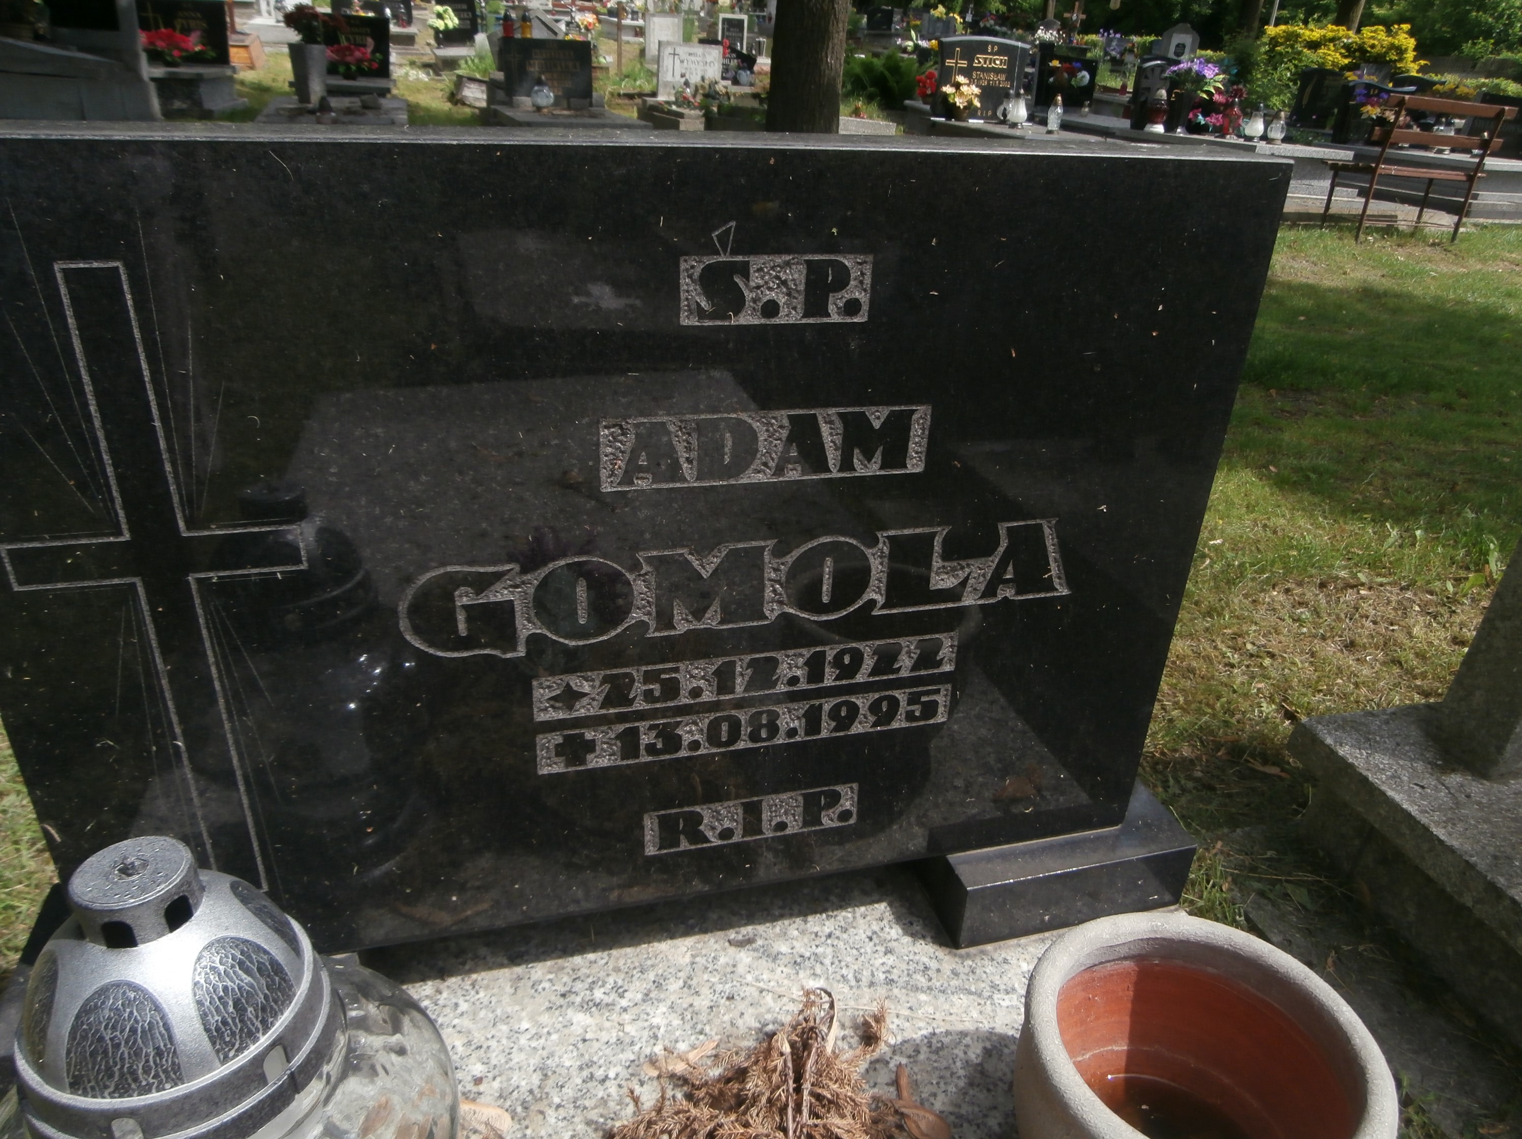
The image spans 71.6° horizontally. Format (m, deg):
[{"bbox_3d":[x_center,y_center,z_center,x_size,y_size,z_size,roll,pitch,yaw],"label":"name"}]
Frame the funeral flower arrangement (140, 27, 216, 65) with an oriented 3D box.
[{"bbox_3d":[-4.438,-3.980,8.029,0.527,0.259,0.316,-1,27,-10],"label":"funeral flower arrangement"}]

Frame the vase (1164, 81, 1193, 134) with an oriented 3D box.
[{"bbox_3d":[3.473,-3.845,8.786,0.150,0.369,0.150,4,27,0],"label":"vase"}]

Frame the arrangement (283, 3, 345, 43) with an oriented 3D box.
[{"bbox_3d":[-3.267,-4.009,7.729,0.410,0.257,0.348,-3,28,-15],"label":"arrangement"}]

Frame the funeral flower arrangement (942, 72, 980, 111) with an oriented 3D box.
[{"bbox_3d":[1.643,-3.944,8.709,0.300,0.291,0.255,7,27,5],"label":"funeral flower arrangement"}]

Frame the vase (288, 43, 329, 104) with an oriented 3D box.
[{"bbox_3d":[-3.362,-3.690,7.847,0.211,0.415,0.211,-3,28,-15],"label":"vase"}]

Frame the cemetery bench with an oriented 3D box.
[{"bbox_3d":[4.263,-2.622,6.935,1.004,0.850,0.460,-3,28,-14],"label":"cemetery bench"}]

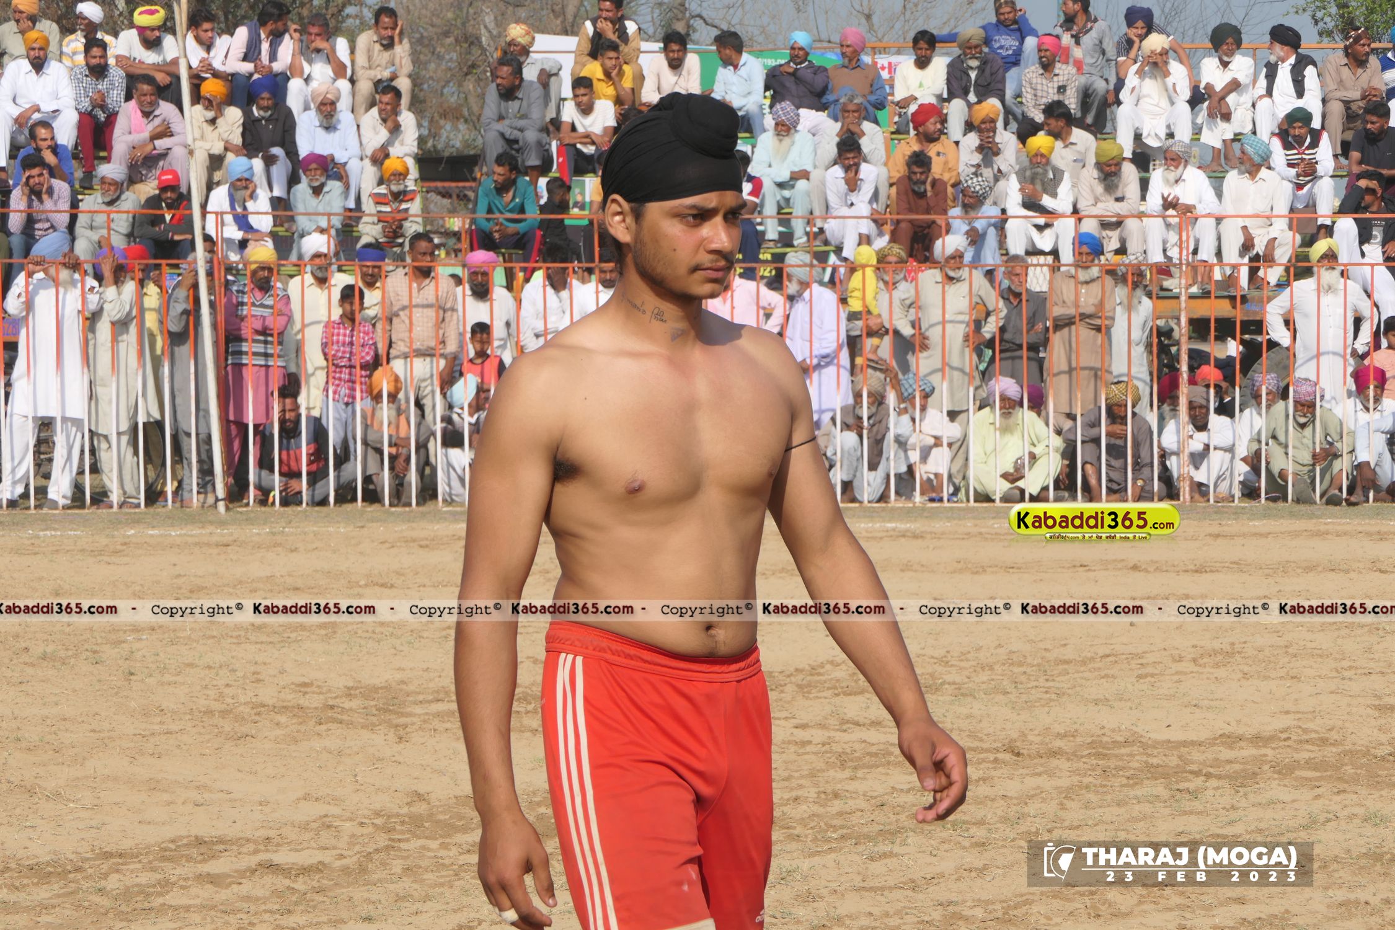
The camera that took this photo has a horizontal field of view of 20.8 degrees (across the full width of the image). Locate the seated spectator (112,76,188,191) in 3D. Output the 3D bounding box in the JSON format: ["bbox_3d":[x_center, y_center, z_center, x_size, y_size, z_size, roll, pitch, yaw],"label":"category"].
[{"bbox_3d":[-3.962,-2.290,27.500,0.560,1.074,0.800,0,3,-6],"label":"seated spectator"}]

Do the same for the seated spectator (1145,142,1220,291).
[{"bbox_3d":[3.491,-1.783,27.300,0.560,1.074,0.750,0,3,12],"label":"seated spectator"}]

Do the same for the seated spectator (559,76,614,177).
[{"bbox_3d":[-0.828,-2.435,28.700,0.460,1.013,0.760,1,3,12],"label":"seated spectator"}]

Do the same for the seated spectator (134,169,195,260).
[{"bbox_3d":[-3.831,-1.623,27.300,0.500,1.019,0.720,0,3,-3],"label":"seated spectator"}]

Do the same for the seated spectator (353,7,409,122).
[{"bbox_3d":[-2.443,-3.015,29.500,0.470,1.108,0.750,0,3,-2],"label":"seated spectator"}]

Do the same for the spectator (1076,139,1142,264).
[{"bbox_3d":[3.150,-1.923,29.000,0.530,1.132,0.750,0,3,0],"label":"spectator"}]

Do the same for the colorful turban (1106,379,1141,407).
[{"bbox_3d":[2.768,-0.461,24.700,0.230,0.170,0.250,0,18,3],"label":"colorful turban"}]

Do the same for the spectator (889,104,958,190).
[{"bbox_3d":[1.656,-2.119,27.800,0.540,1.078,0.750,-1,3,-14],"label":"spectator"}]

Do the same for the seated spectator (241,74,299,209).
[{"bbox_3d":[-3.225,-2.382,28.700,0.460,1.144,0.750,0,3,0],"label":"seated spectator"}]

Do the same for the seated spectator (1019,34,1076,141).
[{"bbox_3d":[2.638,-2.713,28.500,0.500,1.039,0.750,0,3,12],"label":"seated spectator"}]

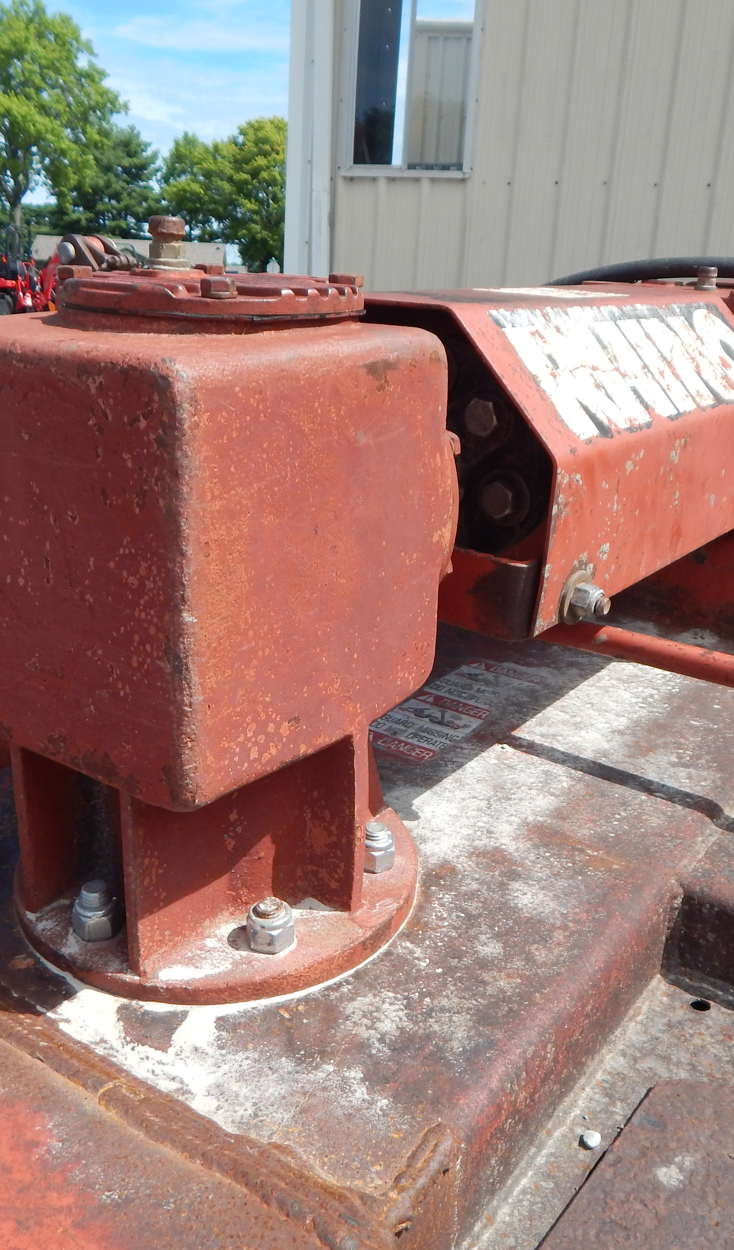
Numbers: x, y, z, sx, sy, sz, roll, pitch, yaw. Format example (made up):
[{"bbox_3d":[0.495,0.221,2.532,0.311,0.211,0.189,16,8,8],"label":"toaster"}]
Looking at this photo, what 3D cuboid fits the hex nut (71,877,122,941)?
[{"bbox_3d":[-0.174,0.180,0.678,0.032,0.029,0.031,2,21,0],"label":"hex nut"}]

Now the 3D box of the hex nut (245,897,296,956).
[{"bbox_3d":[-0.061,0.188,0.670,0.032,0.025,0.031,2,21,0],"label":"hex nut"}]

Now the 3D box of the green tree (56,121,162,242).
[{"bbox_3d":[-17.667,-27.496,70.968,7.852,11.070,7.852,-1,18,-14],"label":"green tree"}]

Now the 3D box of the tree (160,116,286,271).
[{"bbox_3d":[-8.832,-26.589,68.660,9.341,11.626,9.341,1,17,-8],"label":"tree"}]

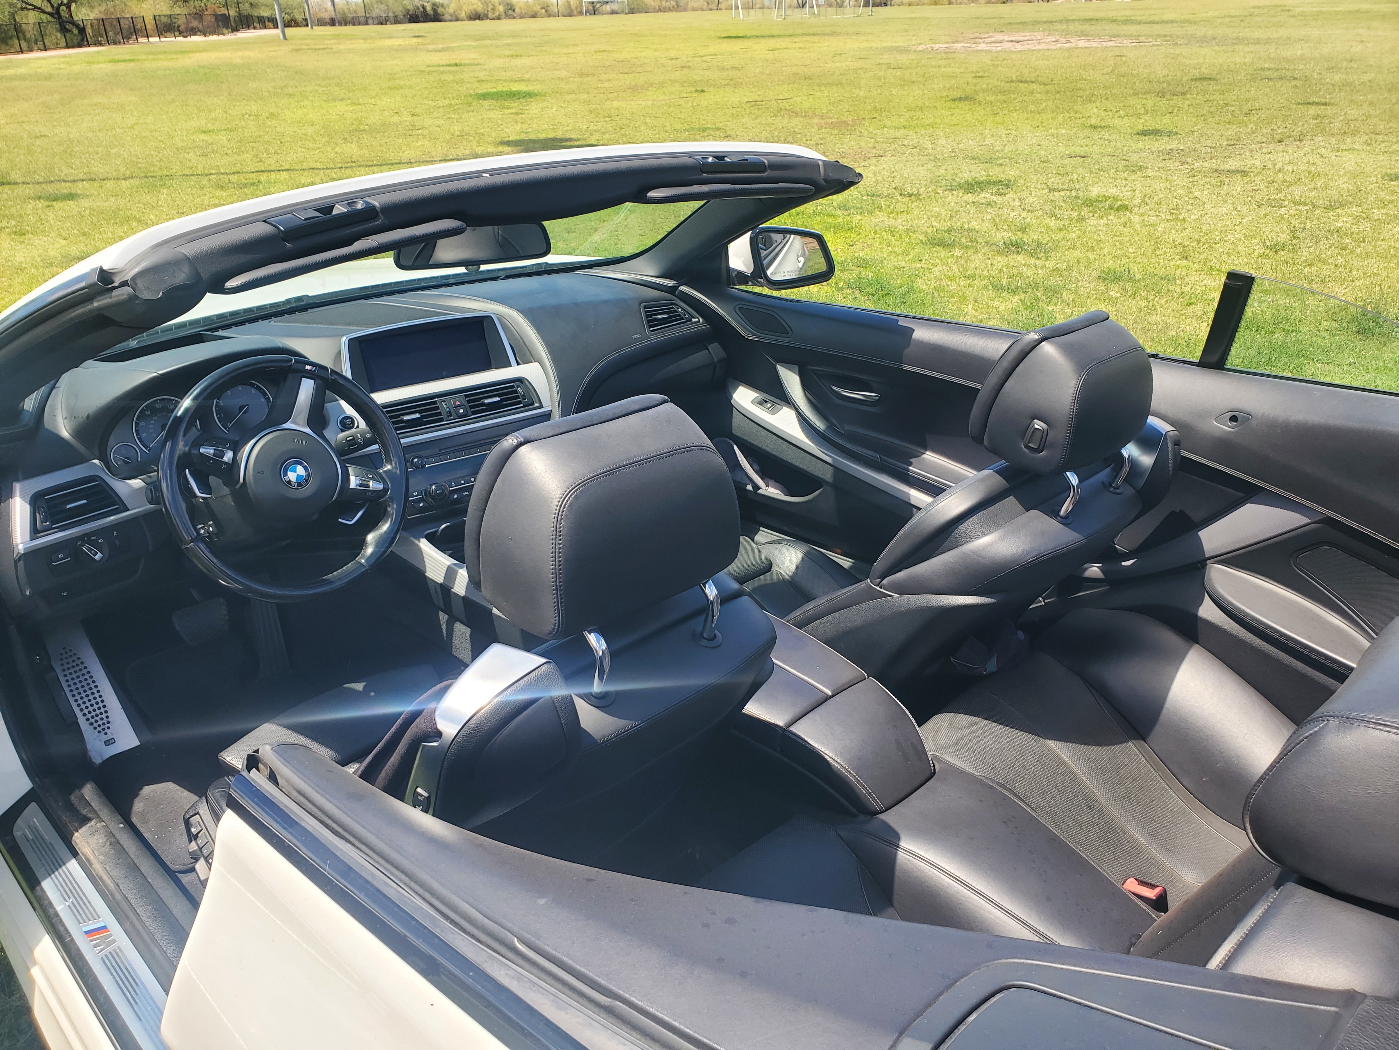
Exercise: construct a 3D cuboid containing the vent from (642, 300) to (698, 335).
[{"bbox_3d":[-0.063,-0.461,2.283,0.155,0.070,0.045,-23,19,-38],"label":"vent"}]

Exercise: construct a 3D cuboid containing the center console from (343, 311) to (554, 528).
[{"bbox_3d":[-0.445,-0.194,1.935,0.390,0.340,0.200,-18,21,-32],"label":"center console"}]

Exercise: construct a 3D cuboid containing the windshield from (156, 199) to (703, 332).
[{"bbox_3d":[-0.500,-0.467,1.846,1.340,0.130,0.740,-23,8,-38],"label":"windshield"}]

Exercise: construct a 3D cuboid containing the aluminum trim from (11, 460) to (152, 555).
[{"bbox_3d":[-0.891,-0.041,1.519,0.185,0.105,0.060,-23,22,-38],"label":"aluminum trim"}]

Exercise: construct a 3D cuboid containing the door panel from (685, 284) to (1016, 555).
[{"bbox_3d":[0.326,-0.166,2.168,0.160,0.620,1.120,-23,34,-38],"label":"door panel"}]

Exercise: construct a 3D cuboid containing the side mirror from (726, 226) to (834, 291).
[{"bbox_3d":[0.163,-0.628,2.455,0.255,0.148,0.170,-18,31,-31],"label":"side mirror"}]

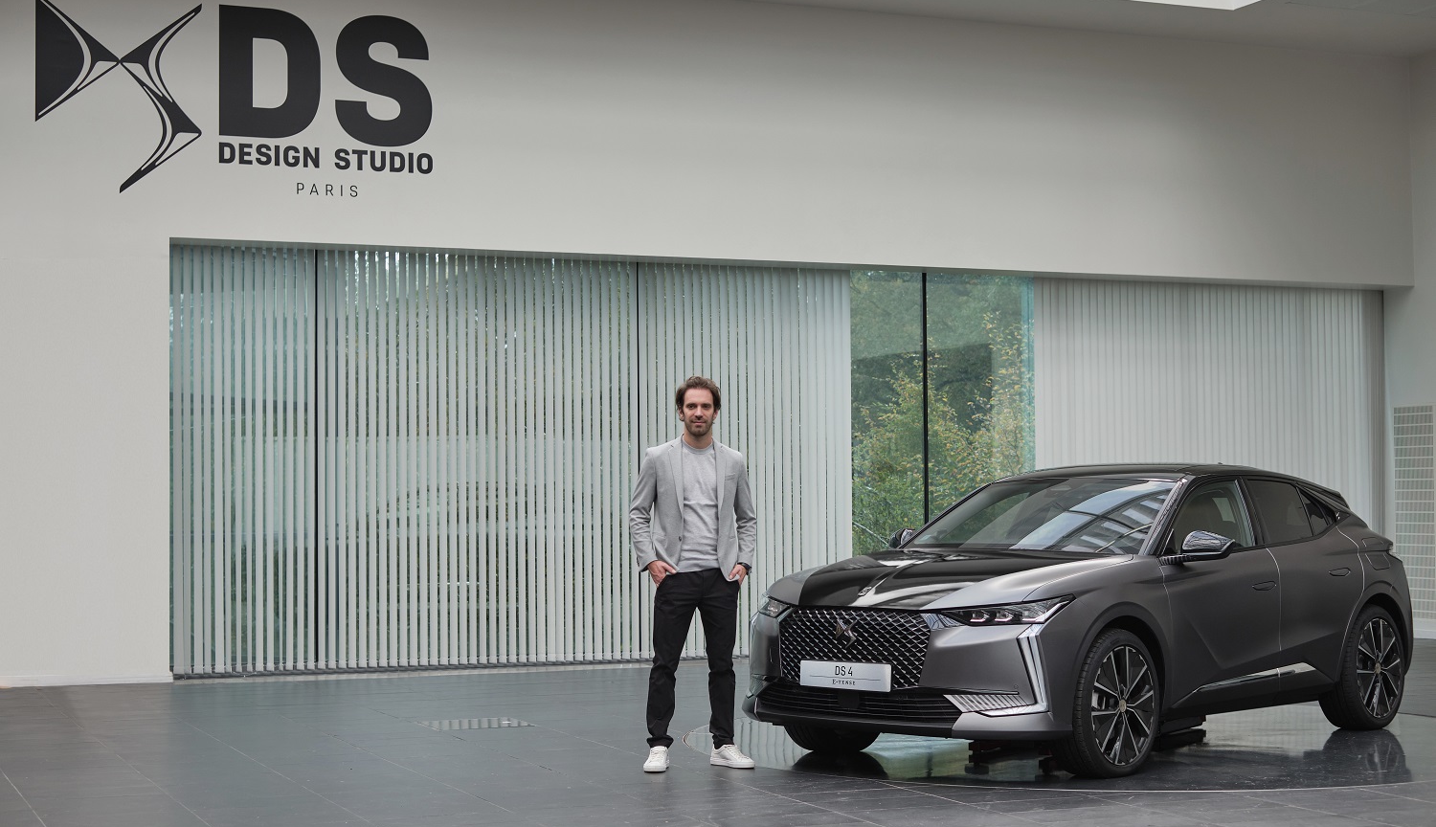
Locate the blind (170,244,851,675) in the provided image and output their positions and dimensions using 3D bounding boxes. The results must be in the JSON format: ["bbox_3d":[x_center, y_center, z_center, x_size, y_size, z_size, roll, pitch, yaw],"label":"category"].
[{"bbox_3d":[-1.487,0.361,16.985,5.759,3.234,0.100,1,-3,-23],"label":"blind"}]

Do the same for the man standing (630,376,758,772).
[{"bbox_3d":[-0.122,0.761,10.144,0.620,1.858,0.370,0,-3,-3],"label":"man standing"}]

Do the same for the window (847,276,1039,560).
[{"bbox_3d":[1.952,0.389,18.287,1.842,3.221,0.120,1,-3,-23],"label":"window"}]

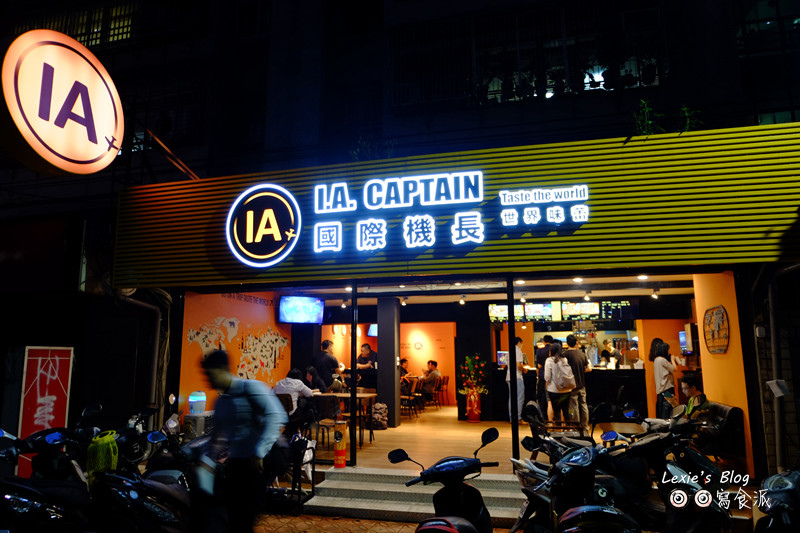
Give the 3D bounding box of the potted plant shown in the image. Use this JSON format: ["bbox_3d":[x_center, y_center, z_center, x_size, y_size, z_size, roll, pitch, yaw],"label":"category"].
[{"bbox_3d":[1.493,2.473,10.827,0.600,1.350,0.570,-2,-9,14],"label":"potted plant"}]

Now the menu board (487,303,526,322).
[{"bbox_3d":[2.201,0.976,11.074,0.730,0.410,0.070,-2,-9,14],"label":"menu board"}]

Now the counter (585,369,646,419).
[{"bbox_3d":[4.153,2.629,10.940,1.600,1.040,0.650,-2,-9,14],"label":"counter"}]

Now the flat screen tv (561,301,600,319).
[{"bbox_3d":[3.648,0.904,10.716,0.740,0.410,0.070,-2,-9,14],"label":"flat screen tv"}]

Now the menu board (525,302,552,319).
[{"bbox_3d":[2.912,0.946,10.897,0.690,0.400,0.070,-2,-9,14],"label":"menu board"}]

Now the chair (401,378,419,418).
[{"bbox_3d":[0.088,2.845,11.600,0.500,0.860,0.430,-2,-9,14],"label":"chair"}]

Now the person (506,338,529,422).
[{"bbox_3d":[2.325,2.262,10.594,0.420,1.690,0.460,3,-9,-24],"label":"person"}]

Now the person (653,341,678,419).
[{"bbox_3d":[4.915,2.193,9.870,0.400,1.580,0.440,3,-9,-20],"label":"person"}]

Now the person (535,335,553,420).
[{"bbox_3d":[2.900,2.242,10.555,0.500,1.710,0.340,-2,-9,14],"label":"person"}]

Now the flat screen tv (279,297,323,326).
[{"bbox_3d":[-1.937,0.873,10.528,0.910,0.520,0.080,3,-2,-25],"label":"flat screen tv"}]

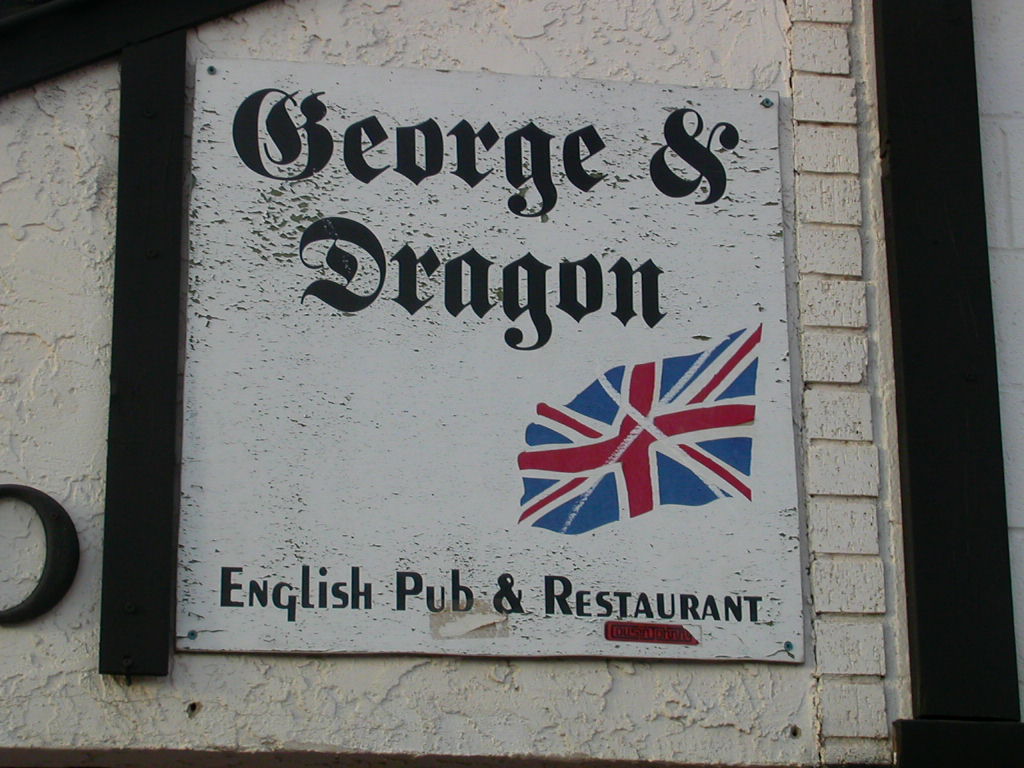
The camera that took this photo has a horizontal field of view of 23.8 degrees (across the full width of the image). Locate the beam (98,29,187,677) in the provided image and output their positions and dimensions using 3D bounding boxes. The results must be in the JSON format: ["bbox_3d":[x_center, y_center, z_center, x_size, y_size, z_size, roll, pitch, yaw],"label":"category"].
[{"bbox_3d":[-0.489,-0.056,3.229,0.088,0.895,0.034,2,-16,-9],"label":"beam"}]

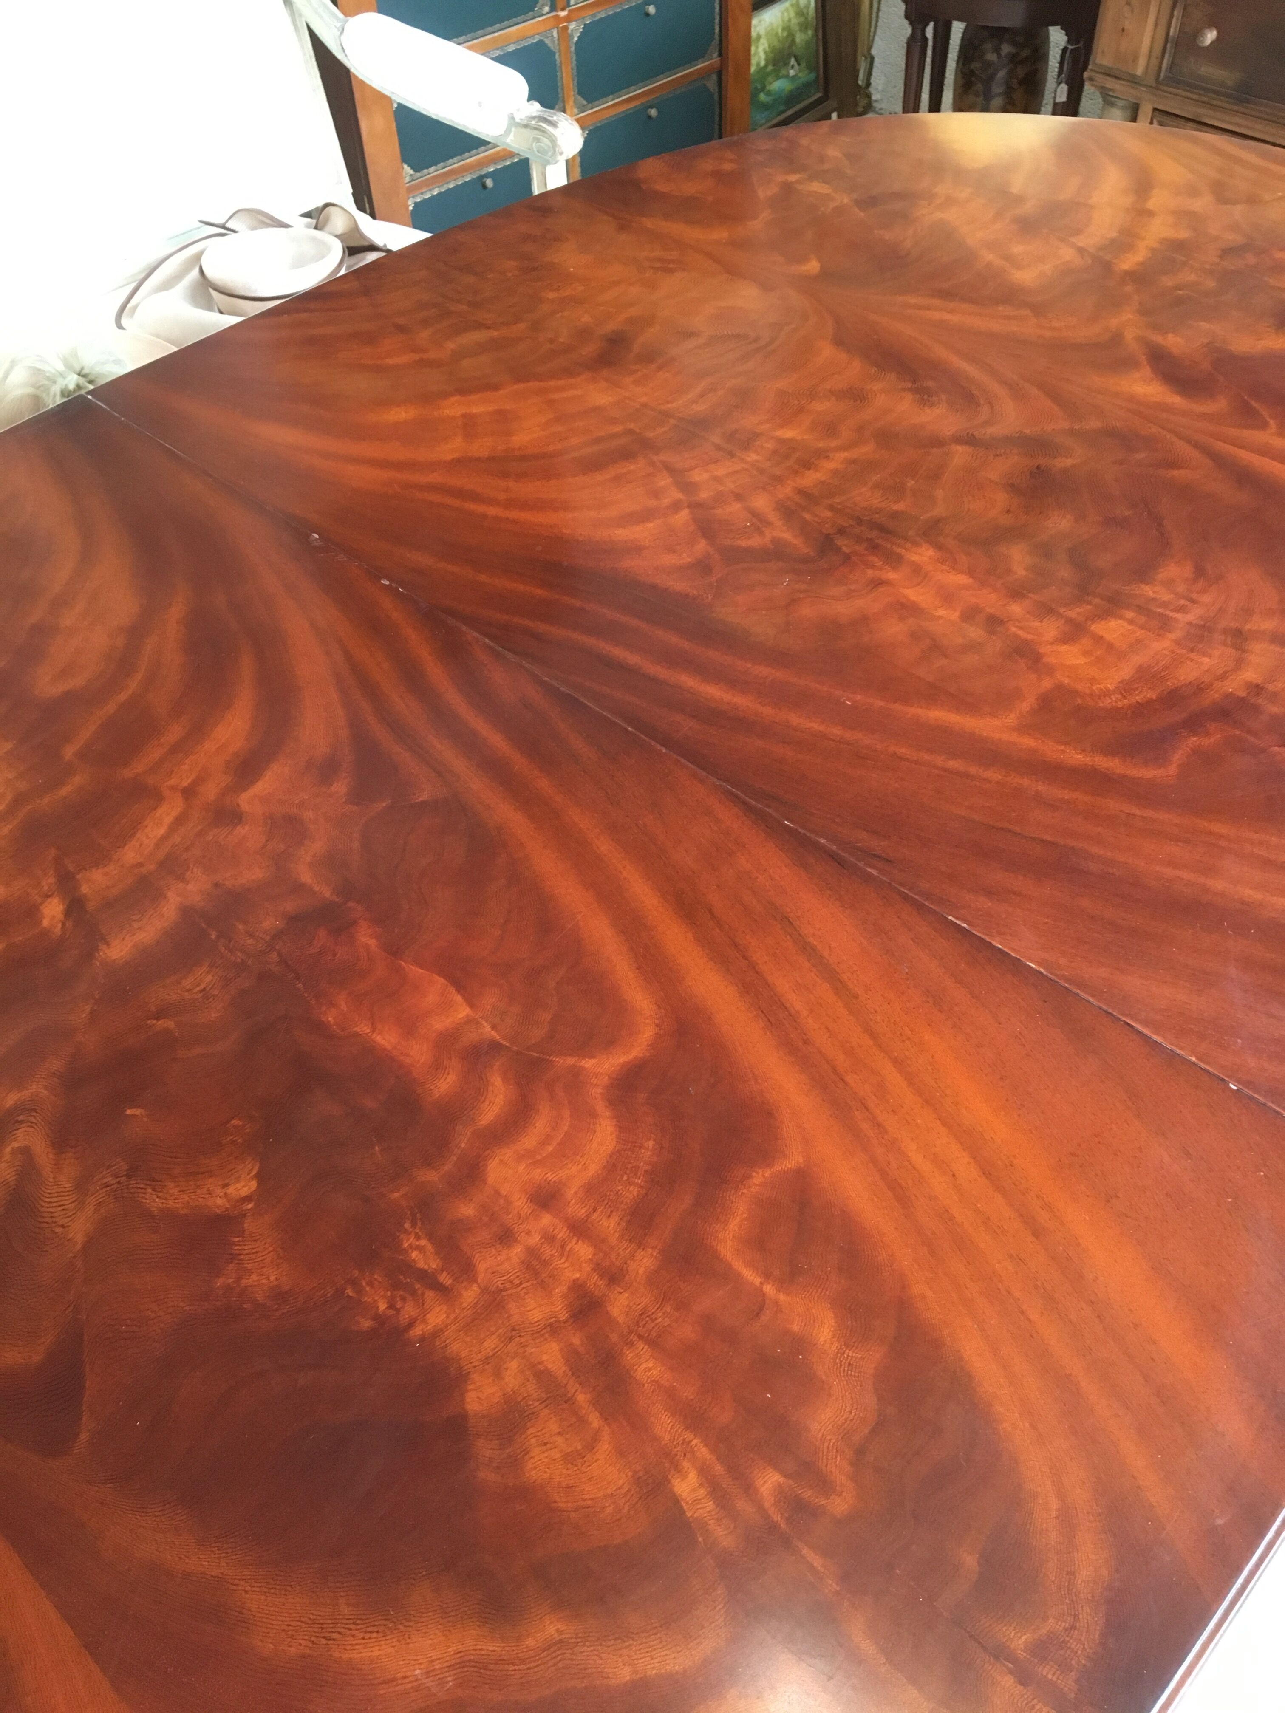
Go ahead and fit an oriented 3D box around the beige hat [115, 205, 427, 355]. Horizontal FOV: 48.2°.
[{"bbox_3d":[-0.463,-0.705,1.823,0.400,0.130,0.370,9,51,10],"label":"beige hat"}]

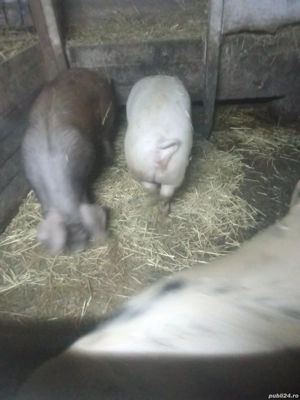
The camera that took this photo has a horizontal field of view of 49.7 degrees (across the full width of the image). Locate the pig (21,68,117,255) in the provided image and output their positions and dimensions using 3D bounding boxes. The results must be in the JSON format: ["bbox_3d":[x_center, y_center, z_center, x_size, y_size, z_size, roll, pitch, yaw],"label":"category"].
[{"bbox_3d":[-0.476,-0.375,2.242,0.470,0.676,1.352,-2,40,3],"label":"pig"}]

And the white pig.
[{"bbox_3d":[0.071,-0.475,2.302,0.392,0.676,1.215,-3,40,3],"label":"white pig"}]

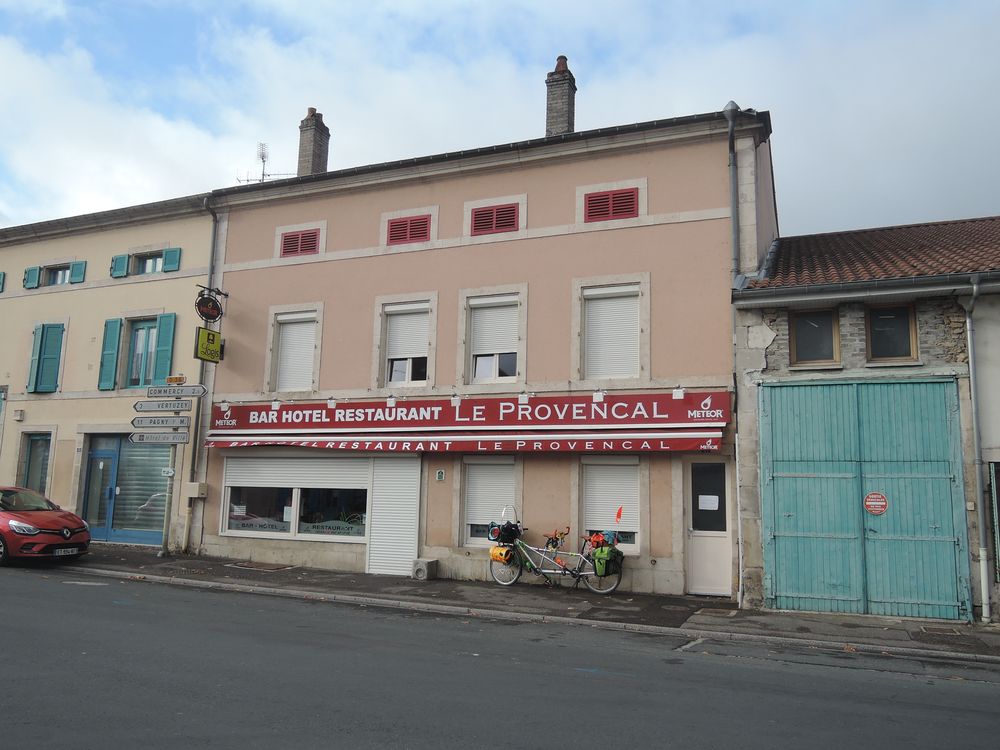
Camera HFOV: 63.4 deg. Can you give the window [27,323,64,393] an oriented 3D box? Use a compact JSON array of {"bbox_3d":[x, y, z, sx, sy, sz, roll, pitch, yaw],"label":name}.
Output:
[{"bbox_3d":[-11.215,-0.416,19.922,1.030,1.710,0.180,-3,-9,24],"label":"window"}]

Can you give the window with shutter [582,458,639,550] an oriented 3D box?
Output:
[{"bbox_3d":[1.960,2.294,14.219,1.070,1.672,0.180,-2,-10,23],"label":"window with shutter"}]

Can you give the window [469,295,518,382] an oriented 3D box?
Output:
[{"bbox_3d":[-0.095,-0.694,15.635,1.072,1.667,0.190,-2,-10,23],"label":"window"}]

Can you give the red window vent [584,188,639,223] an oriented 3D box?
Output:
[{"bbox_3d":[2.065,-3.141,14.989,1.024,0.558,0.100,-2,-10,23],"label":"red window vent"}]

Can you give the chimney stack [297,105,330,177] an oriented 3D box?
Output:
[{"bbox_3d":[-4.875,-5.971,21.177,0.500,2.150,0.700,-2,-9,22],"label":"chimney stack"}]

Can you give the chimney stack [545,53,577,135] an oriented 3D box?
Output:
[{"bbox_3d":[1.401,-6.301,18.540,0.570,2.180,0.550,-2,-9,22],"label":"chimney stack"}]

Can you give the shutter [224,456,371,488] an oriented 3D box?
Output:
[{"bbox_3d":[-4.262,2.015,16.741,3.619,0.636,0.120,-2,-10,23],"label":"shutter"}]

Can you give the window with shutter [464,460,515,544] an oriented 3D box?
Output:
[{"bbox_3d":[-0.185,2.374,15.111,1.054,1.668,0.180,-2,-10,23],"label":"window with shutter"}]

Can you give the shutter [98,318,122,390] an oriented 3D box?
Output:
[{"bbox_3d":[-9.315,-0.473,19.403,0.524,1.739,0.060,-2,-10,22],"label":"shutter"}]

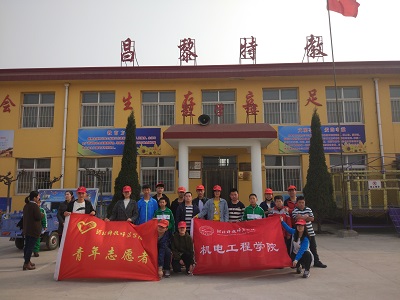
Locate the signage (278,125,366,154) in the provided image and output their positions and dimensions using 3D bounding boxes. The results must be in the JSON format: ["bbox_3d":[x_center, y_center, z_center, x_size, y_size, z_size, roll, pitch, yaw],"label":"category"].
[{"bbox_3d":[5.926,-0.516,15.694,4.139,1.321,0.080,-1,-7,2],"label":"signage"}]

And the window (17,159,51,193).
[{"bbox_3d":[-8.363,1.341,16.246,1.720,1.795,0.150,-1,-7,2],"label":"window"}]

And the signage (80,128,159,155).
[{"bbox_3d":[-4.006,-0.403,16.108,4.183,1.345,0.080,-1,-7,2],"label":"signage"}]

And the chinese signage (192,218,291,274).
[{"bbox_3d":[0.836,1.850,6.340,1.975,1.042,0.200,0,-7,-7],"label":"chinese signage"}]

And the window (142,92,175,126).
[{"bbox_3d":[-2.148,-2.145,16.764,1.778,1.859,0.150,-1,-7,2],"label":"window"}]

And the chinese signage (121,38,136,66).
[{"bbox_3d":[-3.831,-5.246,17.372,0.797,1.622,0.250,-1,-7,2],"label":"chinese signage"}]

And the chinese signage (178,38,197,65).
[{"bbox_3d":[-0.637,-5.233,17.243,1.042,1.519,0.250,-1,-7,2],"label":"chinese signage"}]

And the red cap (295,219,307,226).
[{"bbox_3d":[1.923,1.381,6.179,0.200,0.140,0.260,-3,-7,17],"label":"red cap"}]

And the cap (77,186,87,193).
[{"bbox_3d":[-2.297,0.771,6.270,0.185,0.125,0.250,1,-7,-13],"label":"cap"}]

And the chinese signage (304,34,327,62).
[{"bbox_3d":[6.101,-5.317,16.985,1.191,1.543,0.250,-1,-7,2],"label":"chinese signage"}]

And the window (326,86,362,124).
[{"bbox_3d":[7.363,-2.263,16.400,1.778,1.859,0.150,-1,-7,2],"label":"window"}]

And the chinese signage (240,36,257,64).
[{"bbox_3d":[2.516,-5.184,16.611,0.847,1.329,0.120,-1,-7,2],"label":"chinese signage"}]

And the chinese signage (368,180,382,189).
[{"bbox_3d":[6.536,1.301,12.062,0.464,0.326,0.030,-1,-7,2],"label":"chinese signage"}]

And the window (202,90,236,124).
[{"bbox_3d":[1.009,-2.195,16.644,1.778,1.859,0.150,-1,-7,2],"label":"window"}]

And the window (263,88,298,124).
[{"bbox_3d":[4.063,-2.178,16.117,1.741,1.824,0.150,-1,-7,2],"label":"window"}]

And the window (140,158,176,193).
[{"bbox_3d":[-2.062,1.243,15.986,1.700,1.774,0.150,-1,-7,2],"label":"window"}]

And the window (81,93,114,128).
[{"bbox_3d":[-5.322,-2.118,16.887,1.778,1.859,0.150,-1,-7,2],"label":"window"}]

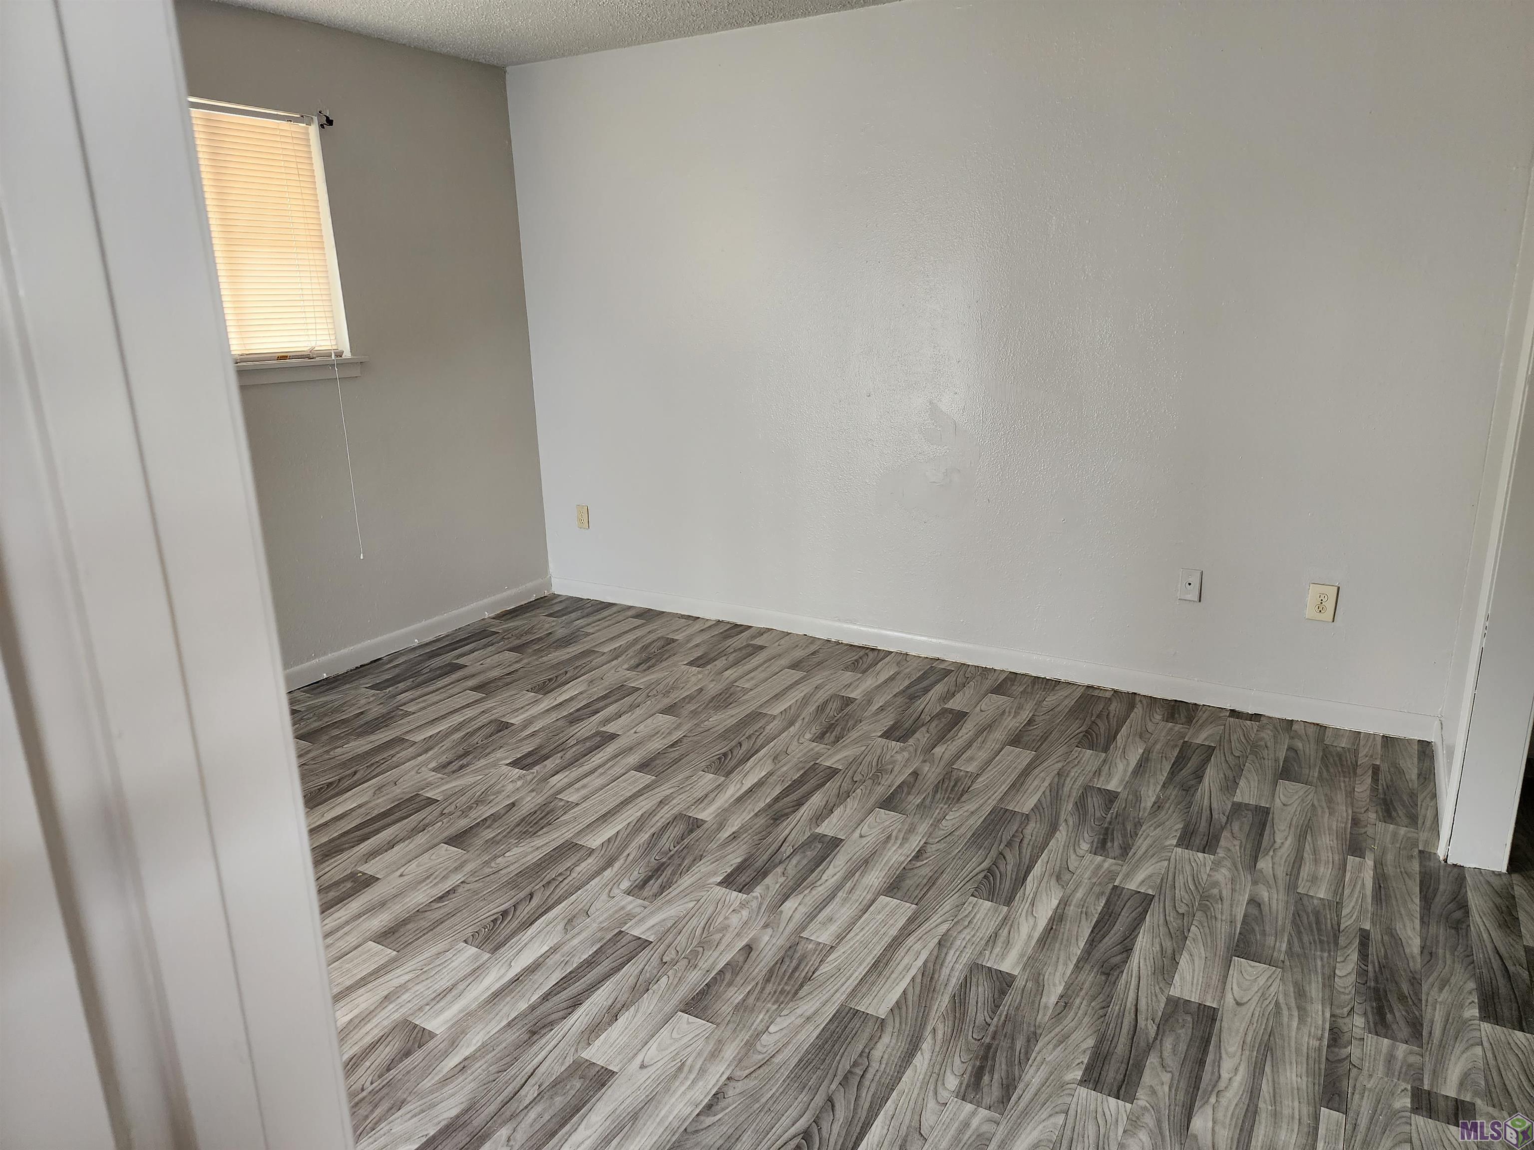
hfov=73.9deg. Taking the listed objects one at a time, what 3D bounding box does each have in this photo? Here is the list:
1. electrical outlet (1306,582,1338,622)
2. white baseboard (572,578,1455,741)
[{"bbox_3d":[1.847,0.093,3.394,0.076,0.124,0.010,8,18,29],"label":"electrical outlet"},{"bbox_3d":[0.540,0.279,4.247,3.800,0.086,0.016,8,18,29],"label":"white baseboard"}]

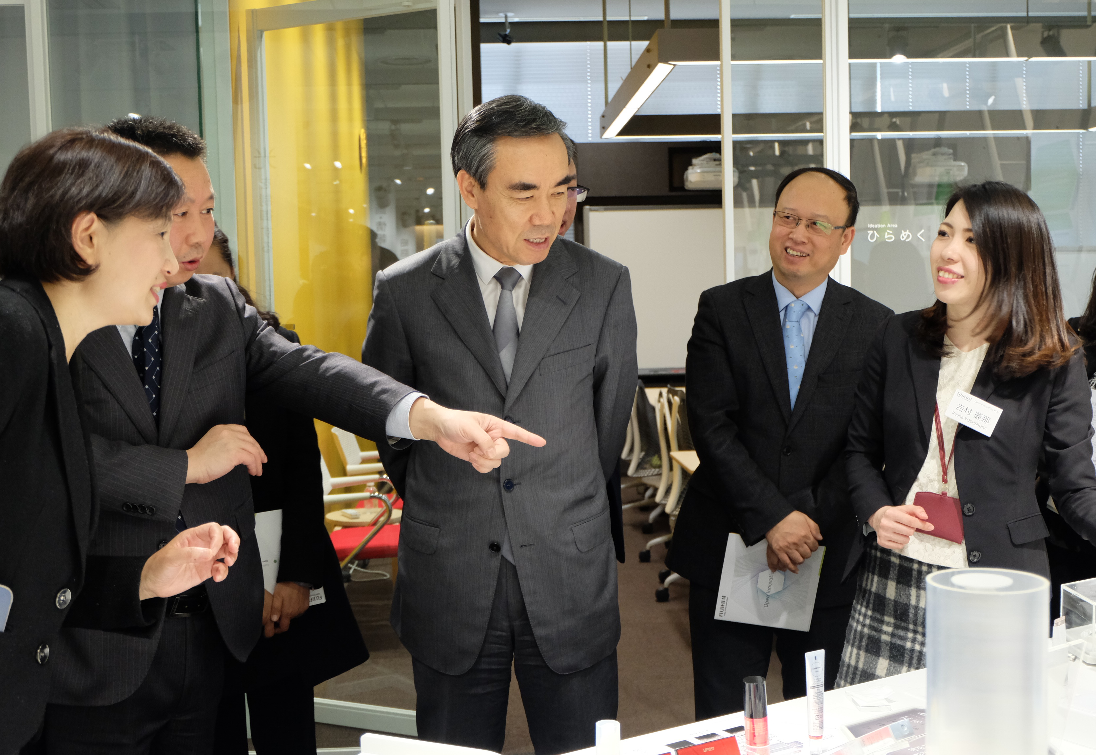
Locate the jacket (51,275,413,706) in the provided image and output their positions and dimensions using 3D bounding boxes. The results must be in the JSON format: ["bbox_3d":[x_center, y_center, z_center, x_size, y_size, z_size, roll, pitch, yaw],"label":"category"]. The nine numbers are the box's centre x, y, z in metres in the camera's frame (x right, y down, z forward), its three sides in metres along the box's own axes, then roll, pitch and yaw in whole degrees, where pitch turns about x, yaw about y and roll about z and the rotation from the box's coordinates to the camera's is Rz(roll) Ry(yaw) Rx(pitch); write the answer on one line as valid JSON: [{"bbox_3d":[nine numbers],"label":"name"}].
[{"bbox_3d":[-0.510,0.174,2.050,0.580,0.690,0.500,-3,3,-20],"label":"jacket"}]

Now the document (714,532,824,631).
[{"bbox_3d":[0.459,0.423,2.730,0.200,0.200,0.010,8,6,0],"label":"document"}]

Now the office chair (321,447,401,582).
[{"bbox_3d":[-0.746,0.673,5.420,0.570,0.820,0.580,-2,3,-9],"label":"office chair"}]

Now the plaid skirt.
[{"bbox_3d":[0.735,0.549,2.420,0.430,0.500,0.340,0,4,24],"label":"plaid skirt"}]

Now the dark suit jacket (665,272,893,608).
[{"bbox_3d":[0.520,0.129,2.830,0.530,0.720,0.330,-1,3,12],"label":"dark suit jacket"}]

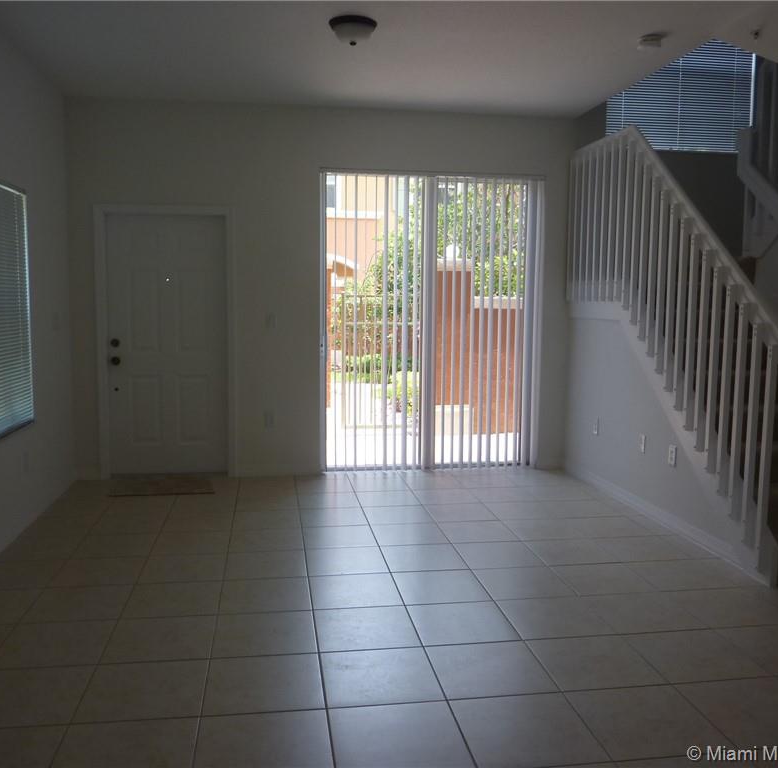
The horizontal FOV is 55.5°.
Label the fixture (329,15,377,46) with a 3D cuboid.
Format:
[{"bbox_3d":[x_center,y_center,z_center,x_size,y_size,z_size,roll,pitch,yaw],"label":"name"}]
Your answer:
[{"bbox_3d":[-0.198,-1.931,4.100,0.275,0.140,0.275,0,6,-9],"label":"fixture"}]

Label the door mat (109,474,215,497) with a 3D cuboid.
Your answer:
[{"bbox_3d":[-1.704,0.774,5.590,0.753,0.011,0.486,0,6,-9],"label":"door mat"}]

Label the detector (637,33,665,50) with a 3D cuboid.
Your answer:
[{"bbox_3d":[1.503,-1.971,4.278,0.140,0.047,0.140,0,6,-9],"label":"detector"}]

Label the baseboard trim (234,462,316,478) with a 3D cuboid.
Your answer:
[{"bbox_3d":[-0.909,0.699,5.990,0.673,0.102,0.017,0,6,-9],"label":"baseboard trim"}]

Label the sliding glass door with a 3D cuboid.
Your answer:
[{"bbox_3d":[0.365,-0.491,6.100,1.849,2.424,0.089,0,6,-9],"label":"sliding glass door"}]

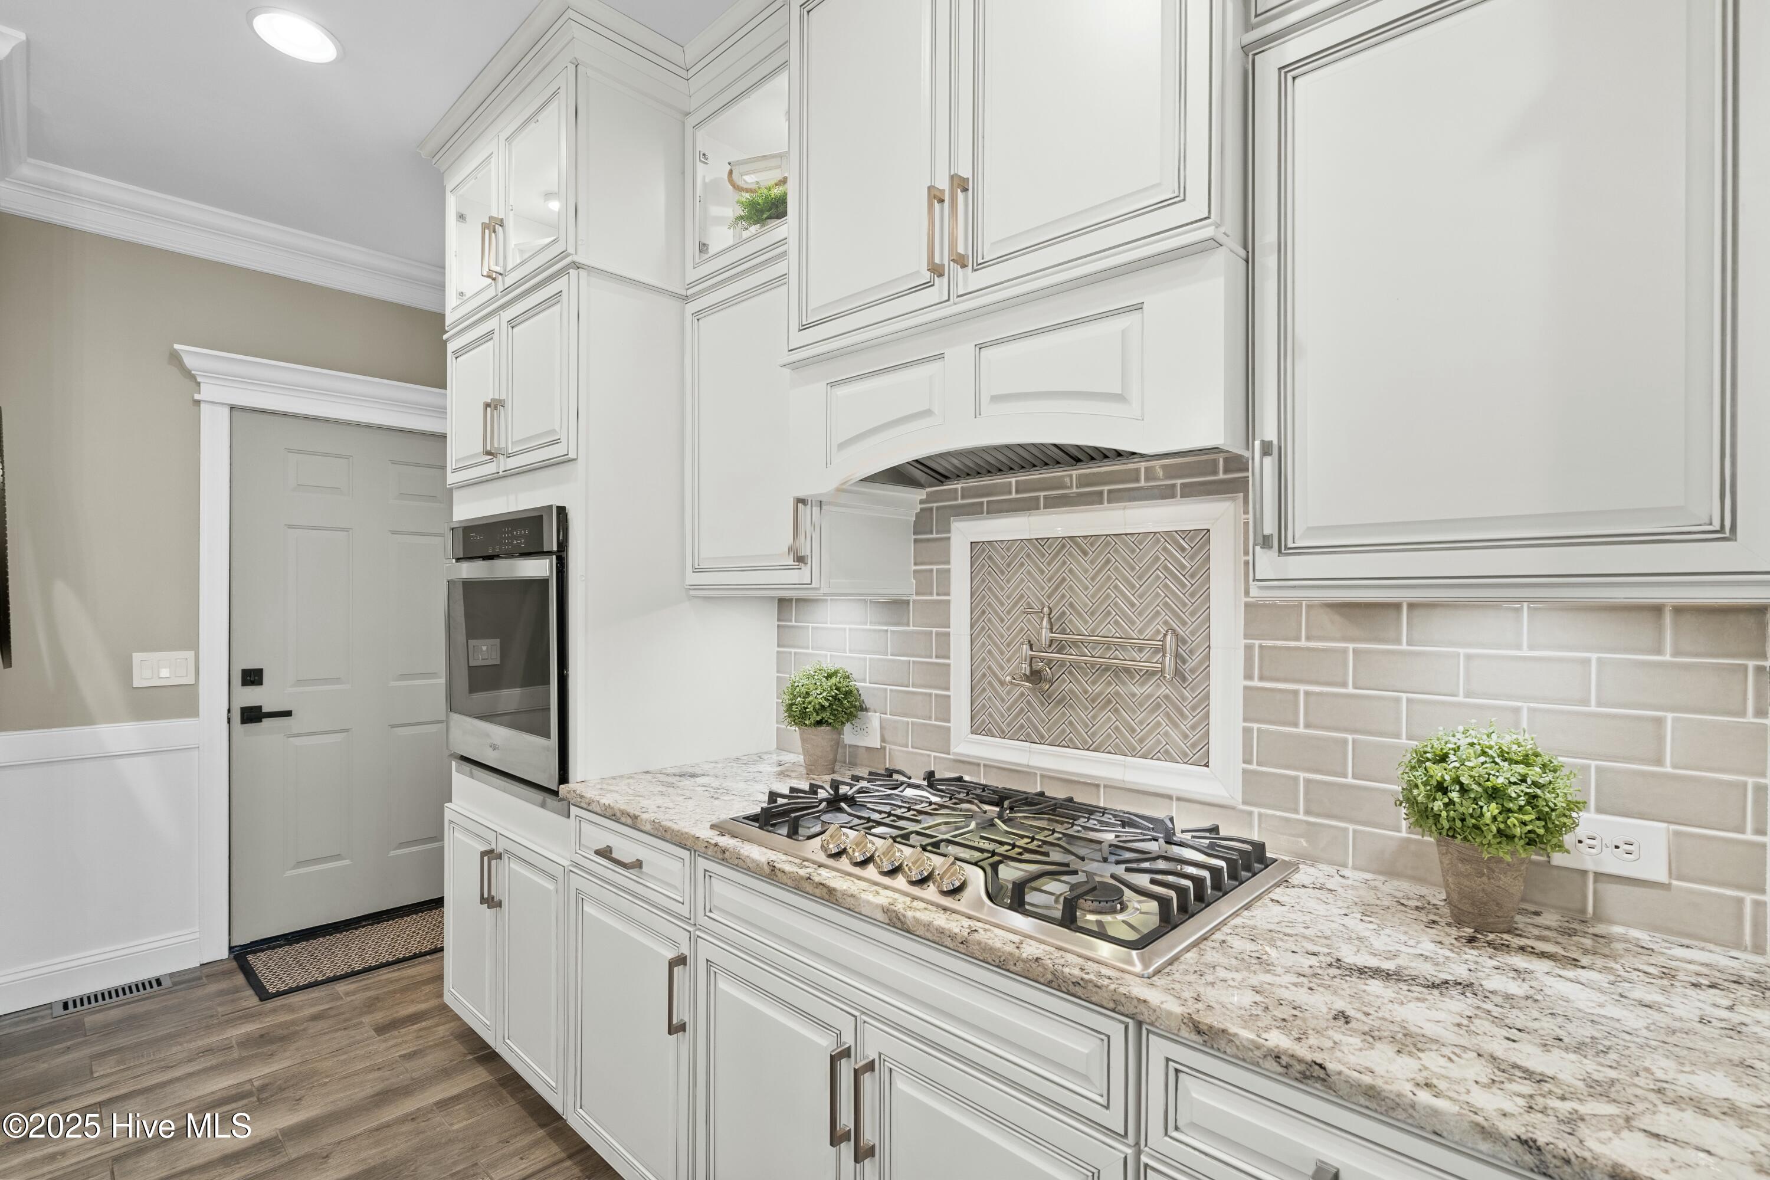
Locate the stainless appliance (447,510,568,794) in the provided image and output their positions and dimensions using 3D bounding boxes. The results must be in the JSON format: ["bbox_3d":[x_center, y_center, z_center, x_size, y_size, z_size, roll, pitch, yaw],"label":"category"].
[{"bbox_3d":[-0.888,0.154,2.385,0.760,0.717,0.615,0,0,43],"label":"stainless appliance"}]

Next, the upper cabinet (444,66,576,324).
[{"bbox_3d":[-0.869,-1.049,2.425,0.860,0.485,0.605,0,0,43],"label":"upper cabinet"}]

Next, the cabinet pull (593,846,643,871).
[{"bbox_3d":[-0.580,0.581,1.711,0.145,0.012,0.034,0,0,43],"label":"cabinet pull"}]

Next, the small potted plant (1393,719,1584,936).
[{"bbox_3d":[0.860,0.335,1.119,0.210,0.277,0.210,0,0,43],"label":"small potted plant"}]

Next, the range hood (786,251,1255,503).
[{"bbox_3d":[0.269,-0.336,1.541,0.918,0.277,0.417,0,0,43],"label":"range hood"}]

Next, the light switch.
[{"bbox_3d":[-2.615,0.289,2.857,0.013,0.119,0.165,0,0,43],"label":"light switch"}]

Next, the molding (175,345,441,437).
[{"bbox_3d":[-2.168,-0.782,3.282,0.097,0.185,1.203,0,0,43],"label":"molding"}]

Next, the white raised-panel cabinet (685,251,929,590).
[{"bbox_3d":[-0.238,-0.388,2.078,0.535,0.800,0.317,0,0,43],"label":"white raised-panel cabinet"}]

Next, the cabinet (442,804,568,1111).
[{"bbox_3d":[-0.873,0.983,2.413,0.840,0.620,0.605,0,0,43],"label":"cabinet"}]

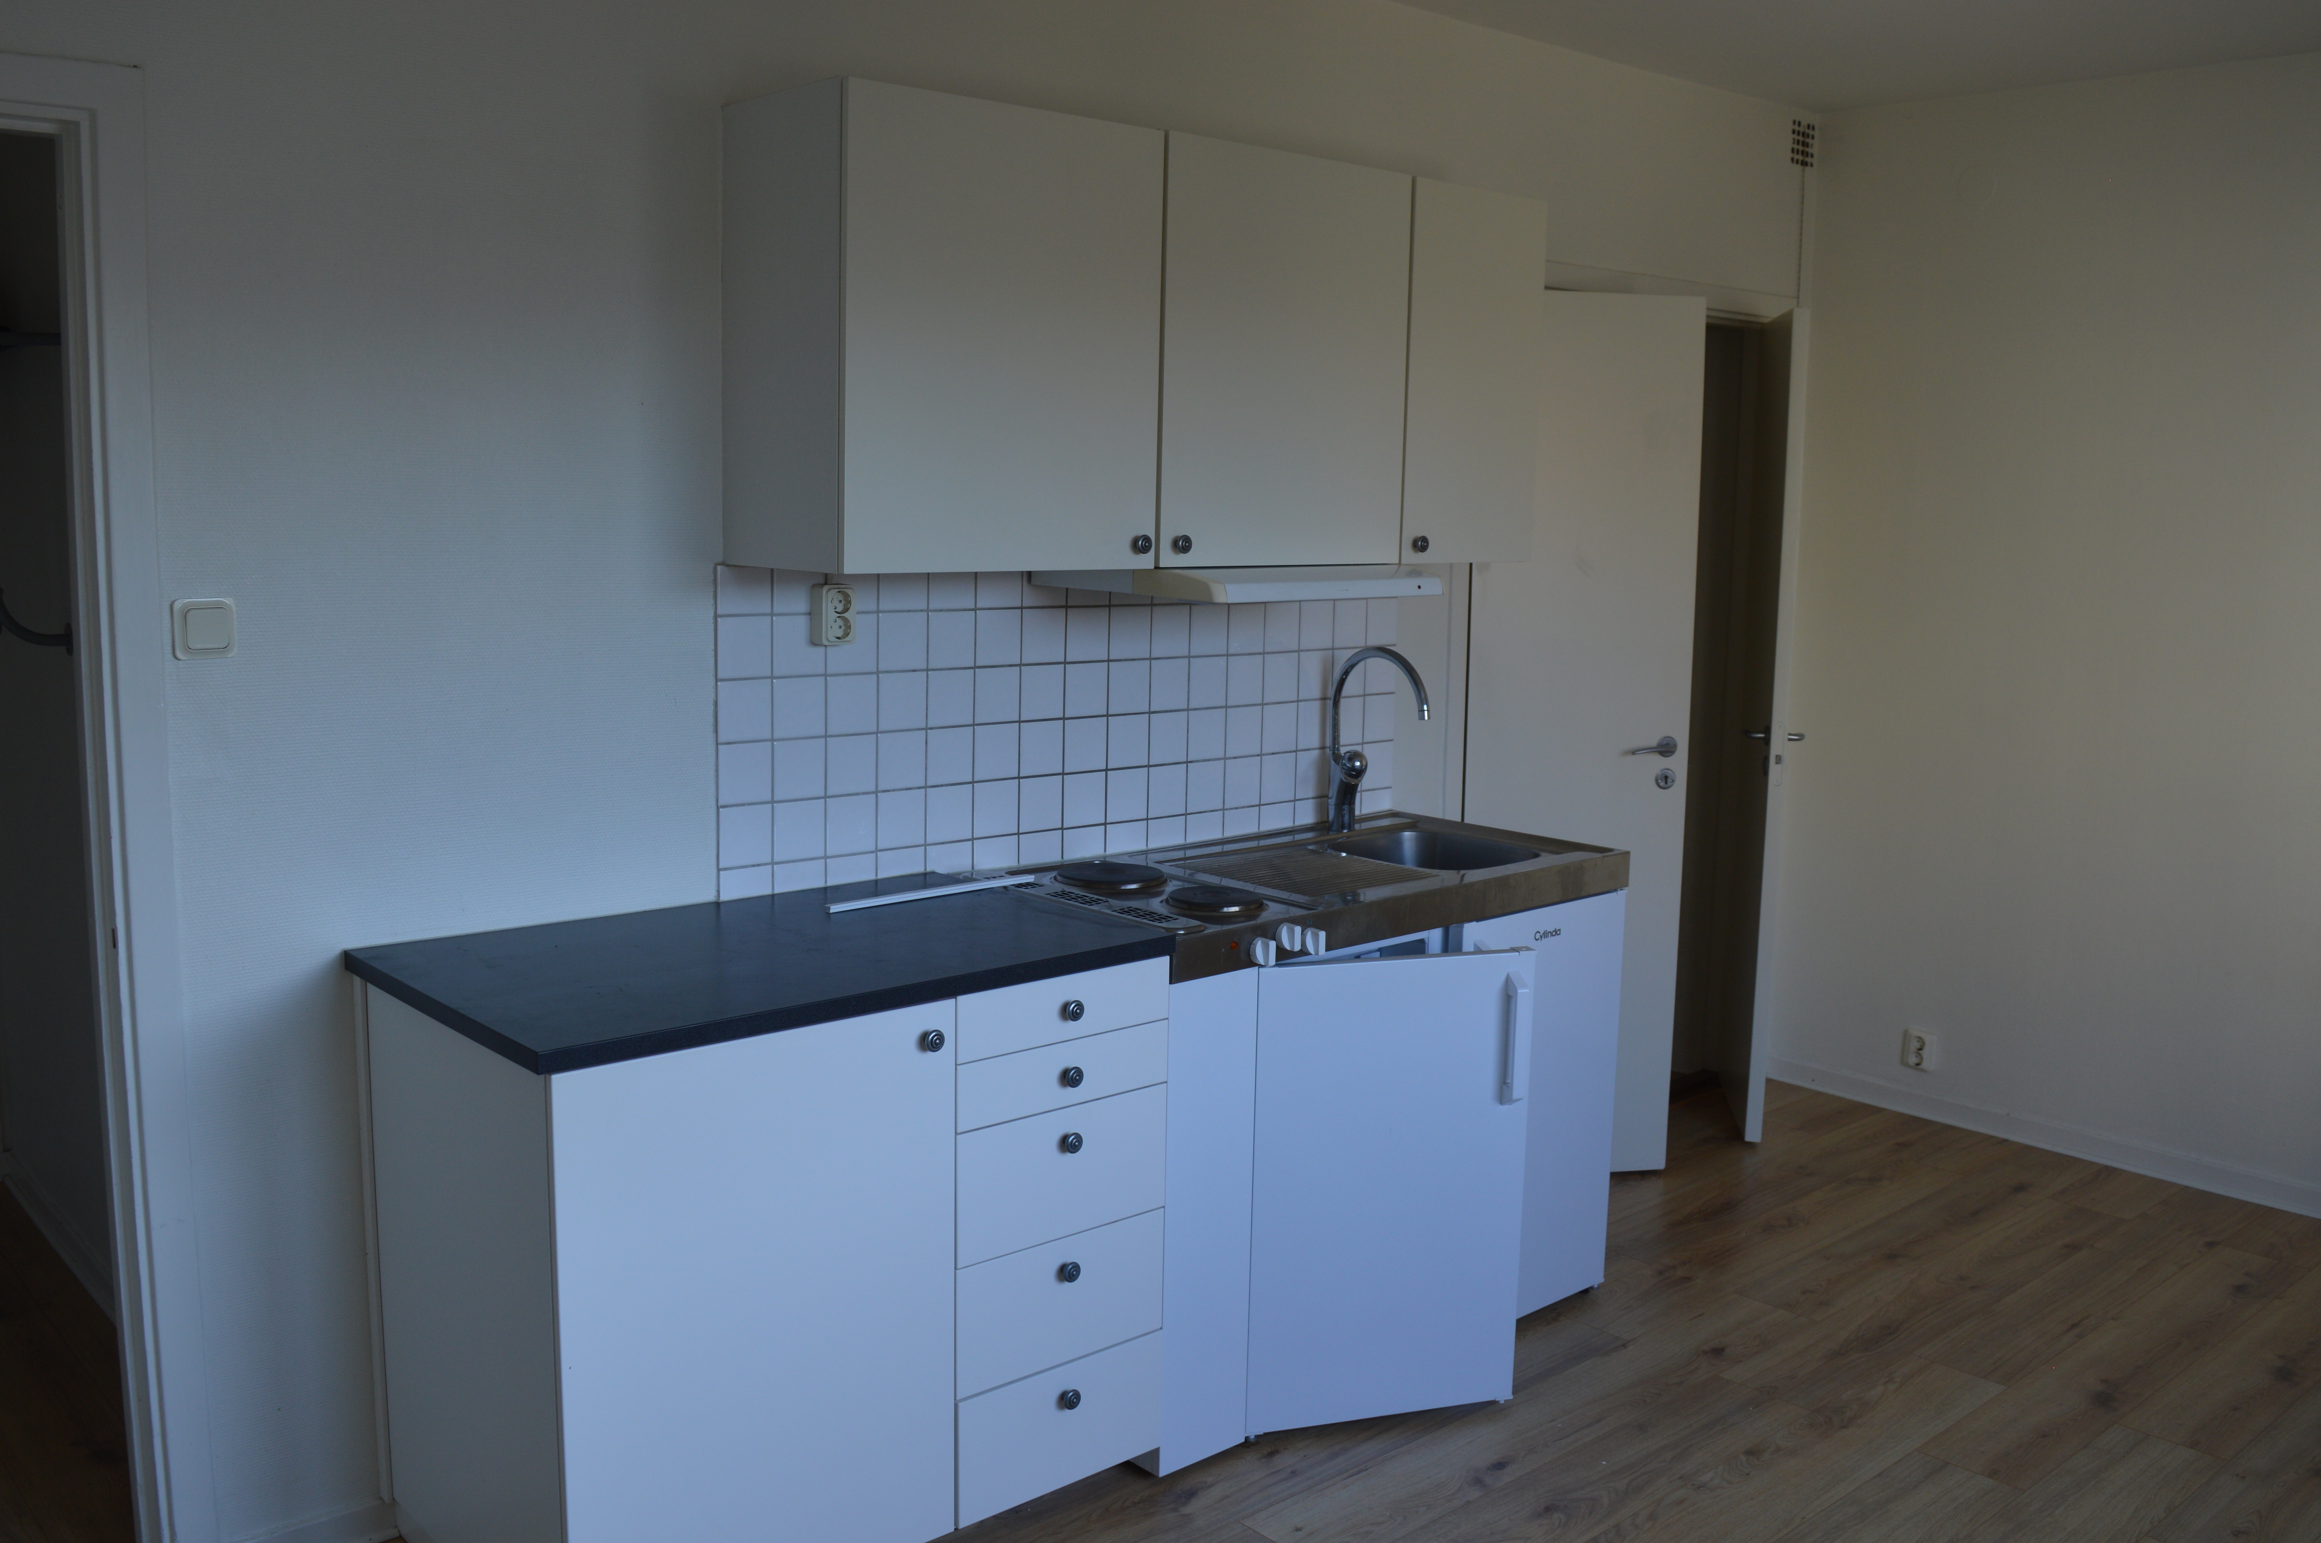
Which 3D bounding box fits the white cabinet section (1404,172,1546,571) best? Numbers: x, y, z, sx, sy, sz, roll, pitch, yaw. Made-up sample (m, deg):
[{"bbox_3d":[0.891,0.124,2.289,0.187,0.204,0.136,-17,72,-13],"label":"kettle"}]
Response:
[{"bbox_3d":[0.590,-0.740,3.667,0.390,0.696,0.022,-6,10,-41],"label":"white cabinet section"}]

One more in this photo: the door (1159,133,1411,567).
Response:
[{"bbox_3d":[0.220,-0.702,3.341,0.599,0.696,0.022,-6,10,-41],"label":"door"}]

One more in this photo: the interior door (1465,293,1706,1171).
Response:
[{"bbox_3d":[0.931,-0.056,4.365,0.523,1.997,0.040,0,8,-10],"label":"interior door"}]

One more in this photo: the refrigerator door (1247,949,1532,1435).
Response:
[{"bbox_3d":[0.377,0.694,3.232,0.488,0.790,0.060,-1,8,-17],"label":"refrigerator door"}]

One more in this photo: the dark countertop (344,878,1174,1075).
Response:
[{"bbox_3d":[-0.562,0.267,2.816,0.997,0.028,0.642,-6,10,-41],"label":"dark countertop"}]

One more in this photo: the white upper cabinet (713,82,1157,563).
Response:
[{"bbox_3d":[-0.338,-0.674,3.069,0.599,0.696,0.353,-6,10,-41],"label":"white upper cabinet"}]

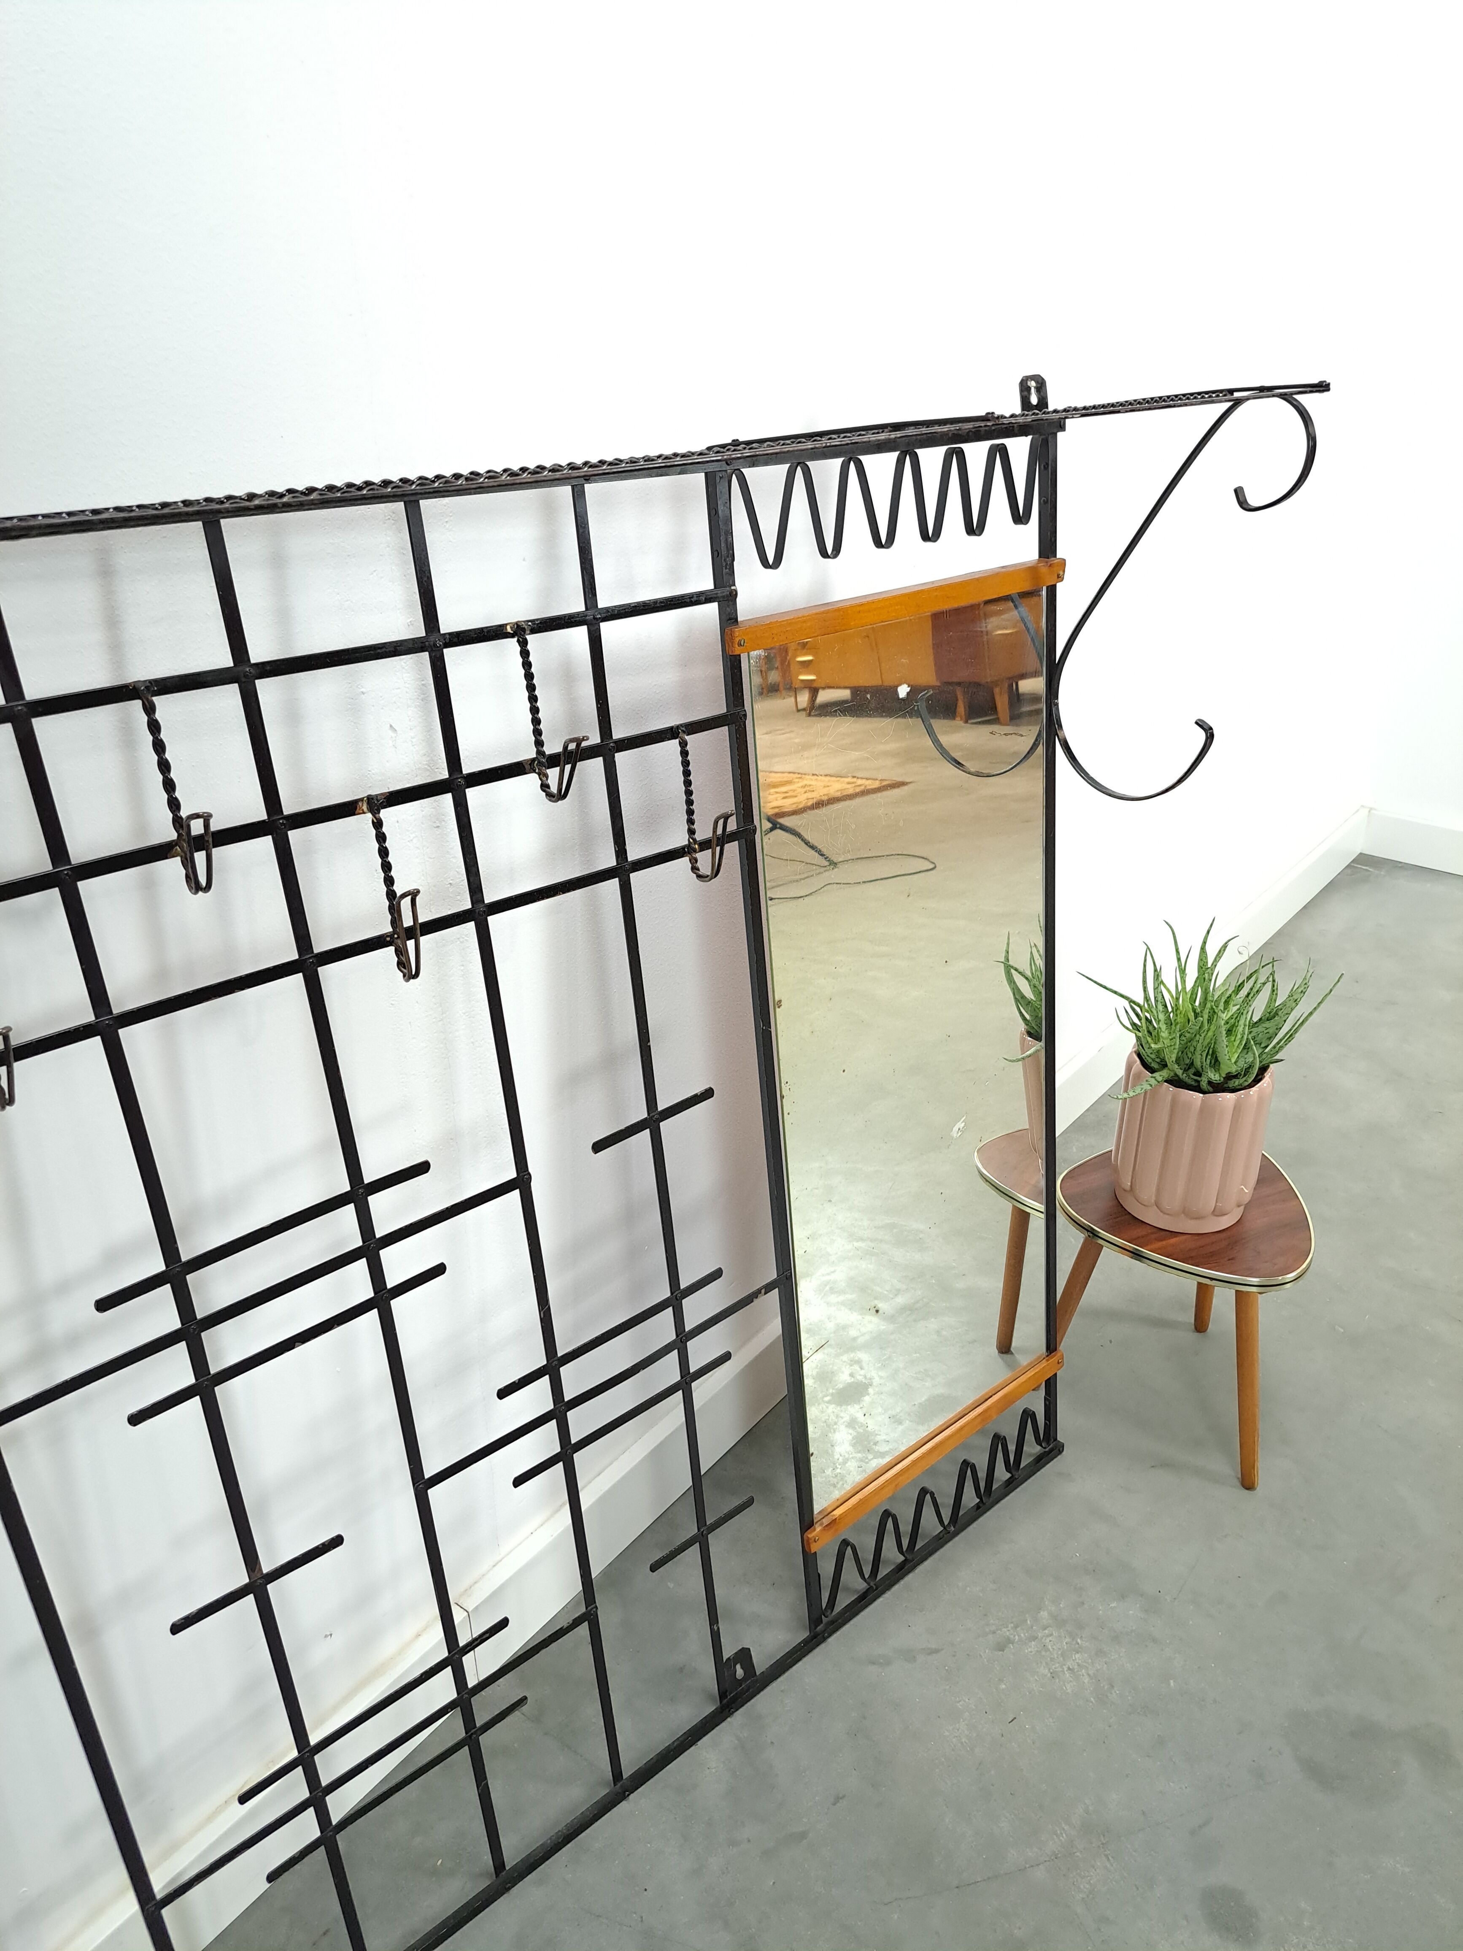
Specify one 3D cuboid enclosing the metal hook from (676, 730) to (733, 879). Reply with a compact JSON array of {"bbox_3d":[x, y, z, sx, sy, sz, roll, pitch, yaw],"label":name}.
[{"bbox_3d":[-0.017,-0.135,1.091,0.019,0.134,0.053,-21,26,-35],"label":"metal hook"}]

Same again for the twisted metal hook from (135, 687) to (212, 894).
[{"bbox_3d":[-0.334,-0.111,0.829,0.019,0.136,0.052,-21,26,-35],"label":"twisted metal hook"}]

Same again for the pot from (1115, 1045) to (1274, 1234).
[{"bbox_3d":[0.547,0.180,1.616,0.167,0.198,0.167,-1,27,1],"label":"pot"}]

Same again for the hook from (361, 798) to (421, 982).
[{"bbox_3d":[-0.229,-0.057,0.942,0.019,0.139,0.044,-21,26,-35],"label":"hook"}]

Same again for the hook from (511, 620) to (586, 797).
[{"bbox_3d":[-0.127,-0.188,0.978,0.019,0.135,0.058,-21,26,-35],"label":"hook"}]

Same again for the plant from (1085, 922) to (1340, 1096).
[{"bbox_3d":[0.544,0.036,1.538,0.290,0.192,0.267,-1,27,1],"label":"plant"}]

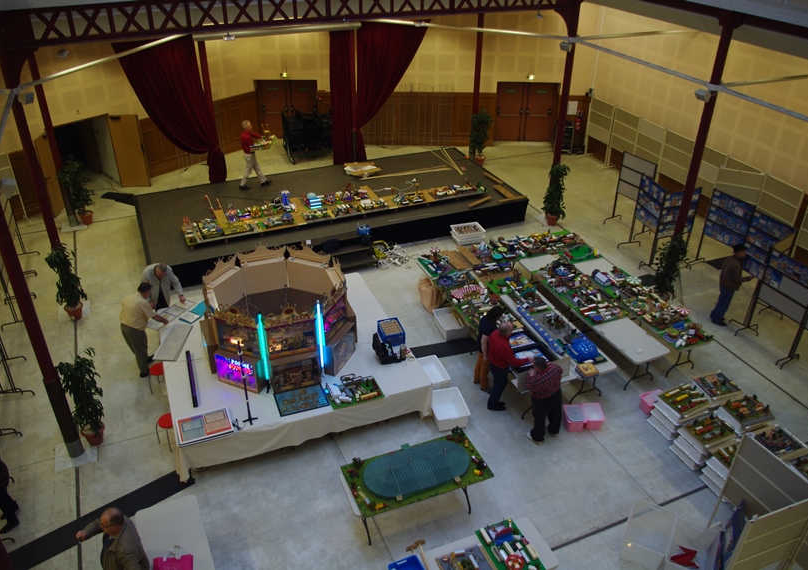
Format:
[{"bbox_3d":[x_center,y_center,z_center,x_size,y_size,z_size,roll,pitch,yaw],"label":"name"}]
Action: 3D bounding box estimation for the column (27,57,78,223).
[{"bbox_3d":[-8.297,-3.622,15.212,0.230,4.800,0.230,-12,33,-21],"label":"column"}]

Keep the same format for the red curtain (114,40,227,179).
[{"bbox_3d":[-5.736,-4.181,16.025,2.200,3.750,0.350,-12,33,-21],"label":"red curtain"}]

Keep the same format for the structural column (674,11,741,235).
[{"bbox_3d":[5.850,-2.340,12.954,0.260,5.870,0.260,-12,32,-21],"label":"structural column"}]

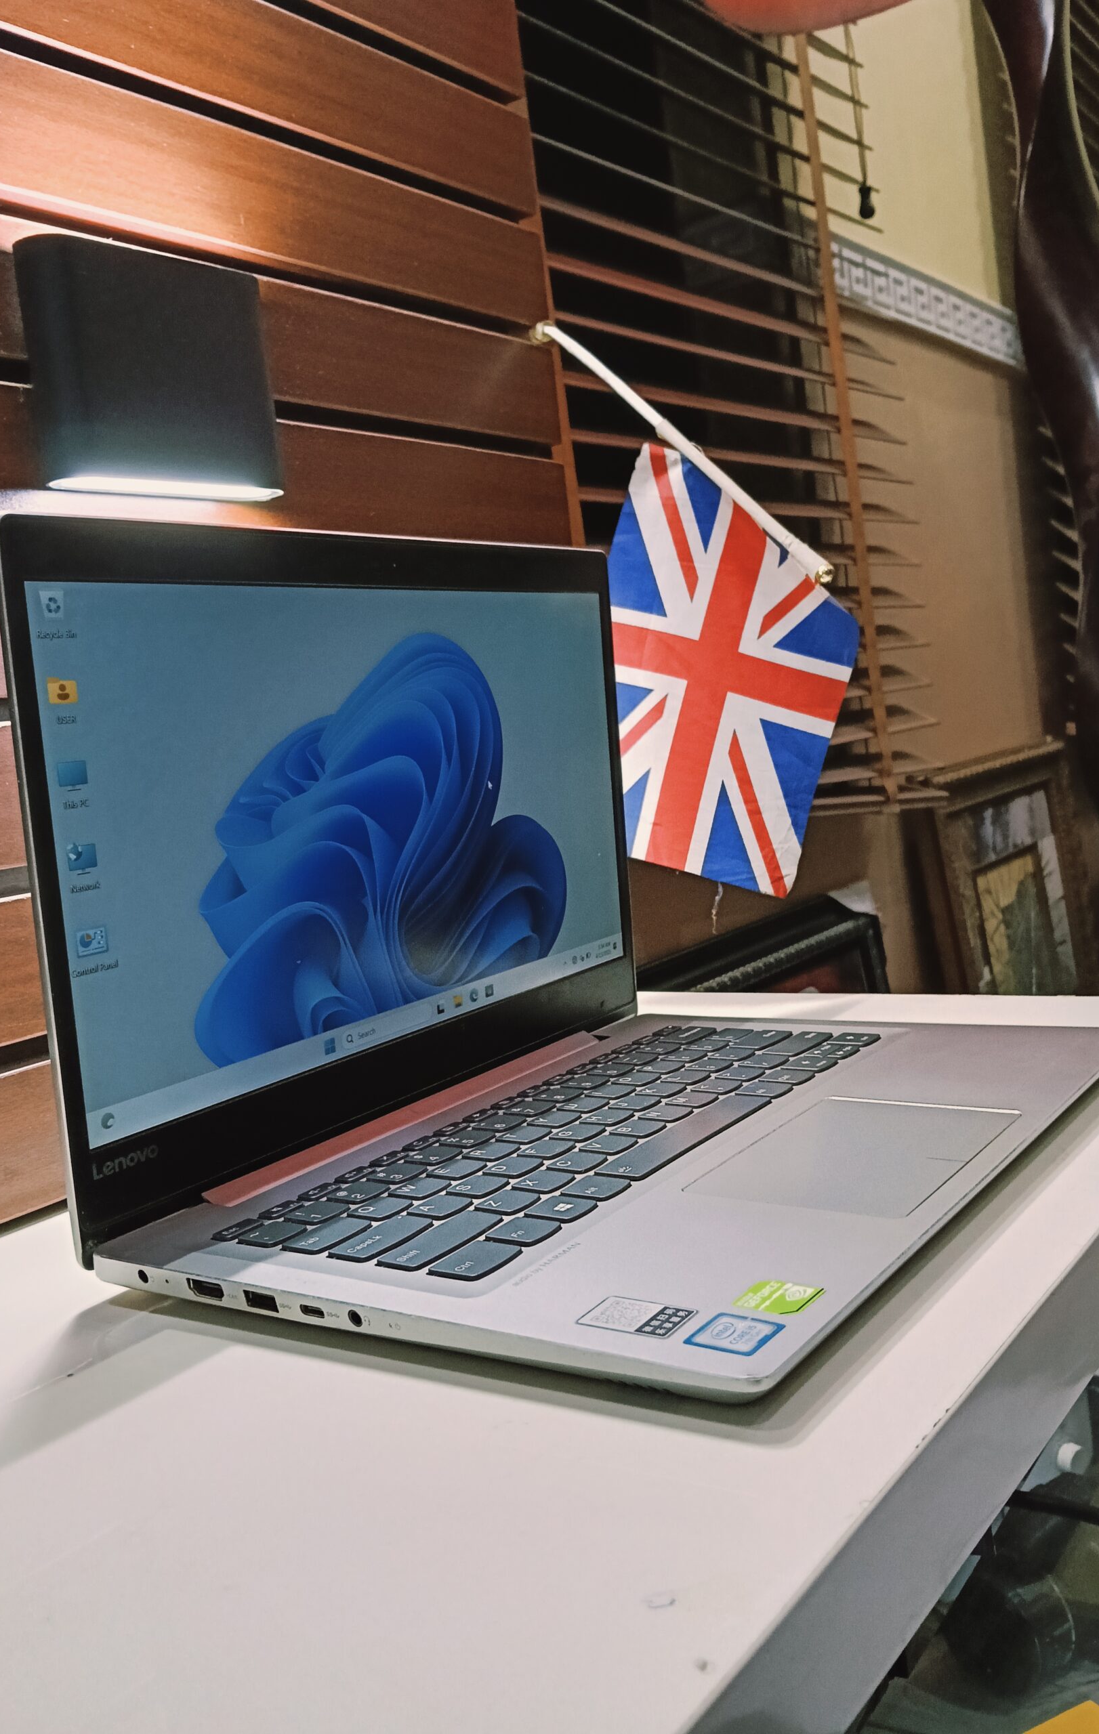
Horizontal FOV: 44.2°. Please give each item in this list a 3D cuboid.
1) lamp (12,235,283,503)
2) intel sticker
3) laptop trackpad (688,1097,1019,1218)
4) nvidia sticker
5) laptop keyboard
[{"bbox_3d":[-0.158,-0.201,0.558,0.028,0.090,0.108,-3,6,39],"label":"lamp"},{"bbox_3d":[0.043,0.107,0.312,0.018,0.001,0.017,-4,6,37],"label":"intel sticker"},{"bbox_3d":[0.100,0.091,0.434,0.071,0.003,0.103,-4,6,37],"label":"laptop trackpad"},{"bbox_3d":[0.056,0.104,0.329,0.018,0.001,0.018,-4,6,37],"label":"nvidia sticker"},{"bbox_3d":[0.019,0.095,0.504,0.111,0.005,0.279,-4,6,37],"label":"laptop keyboard"}]

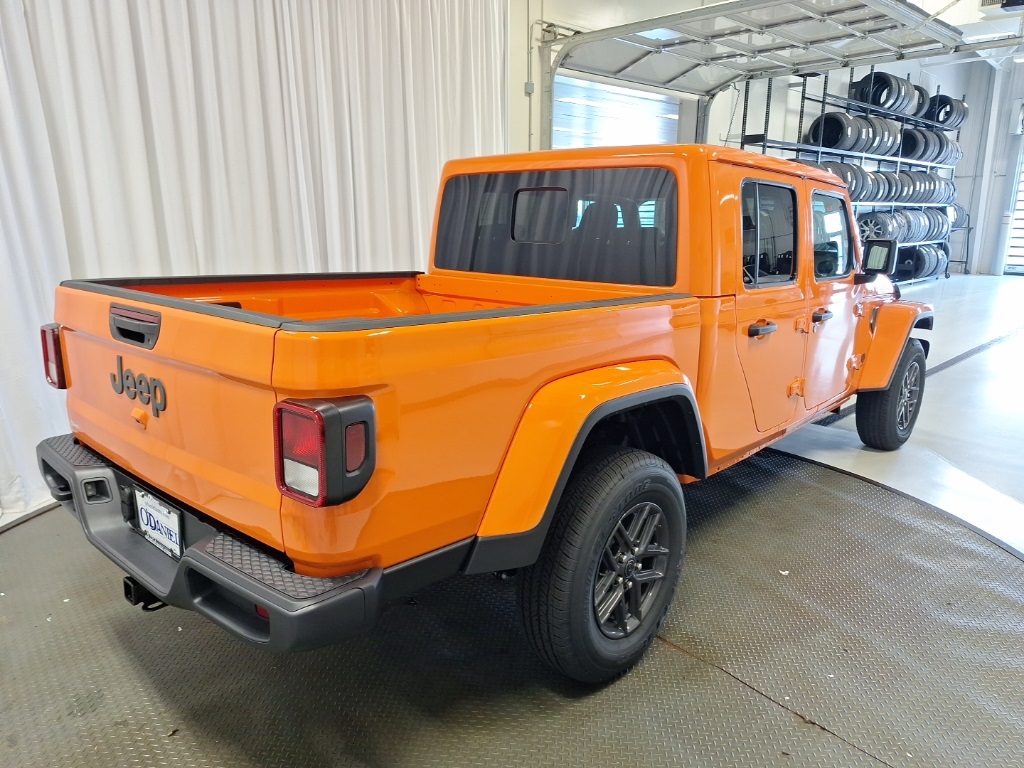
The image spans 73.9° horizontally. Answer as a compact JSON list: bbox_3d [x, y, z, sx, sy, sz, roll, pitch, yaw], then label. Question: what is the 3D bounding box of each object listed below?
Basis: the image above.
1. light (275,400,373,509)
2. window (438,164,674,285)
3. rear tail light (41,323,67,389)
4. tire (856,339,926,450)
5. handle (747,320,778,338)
[{"bbox_3d":[-0.434,0.150,1.617,0.170,0.220,0.160,10,16,39],"label":"light"},{"bbox_3d":[0.133,-0.714,3.100,1.360,0.460,0.035,12,14,40],"label":"window"},{"bbox_3d":[-1.619,-0.106,2.521,0.170,0.220,0.150,10,16,39],"label":"rear tail light"},{"bbox_3d":[2.693,0.075,4.830,0.255,0.810,0.810,11,16,41],"label":"tire"},{"bbox_3d":[1.144,-0.249,3.107,0.060,0.055,0.240,11,16,41],"label":"handle"}]

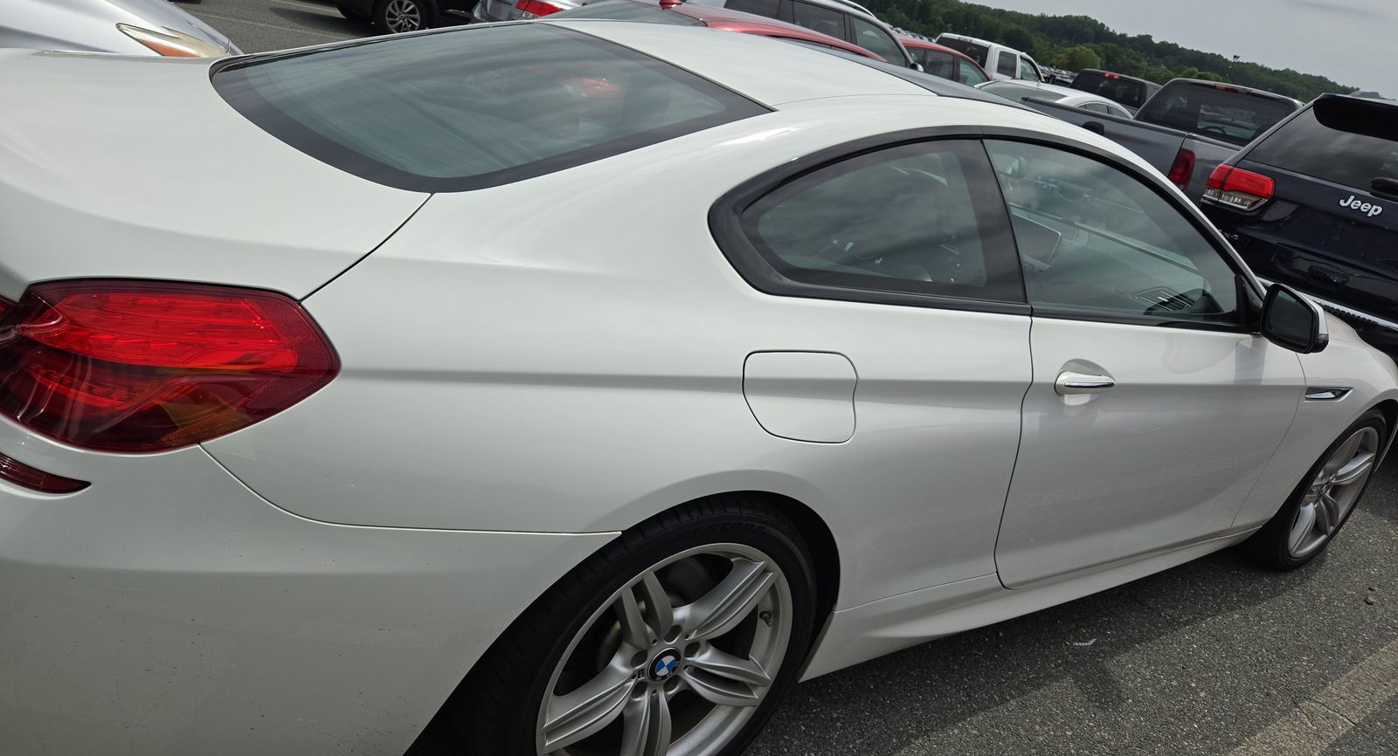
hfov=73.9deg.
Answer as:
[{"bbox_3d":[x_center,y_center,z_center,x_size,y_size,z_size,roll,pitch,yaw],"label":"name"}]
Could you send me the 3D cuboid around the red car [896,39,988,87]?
[{"bbox_3d":[3.787,-5.105,16.517,4.500,1.650,1.820,-4,27,-38],"label":"red car"}]

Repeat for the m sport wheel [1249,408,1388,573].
[{"bbox_3d":[2.190,0.366,3.387,0.676,0.676,0.245,-2,26,-36],"label":"m sport wheel"}]

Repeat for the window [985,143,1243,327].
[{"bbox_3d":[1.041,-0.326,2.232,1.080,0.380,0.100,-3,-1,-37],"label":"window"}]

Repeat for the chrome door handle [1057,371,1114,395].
[{"bbox_3d":[0.839,0.007,2.026,0.225,0.047,0.047,-2,26,-36],"label":"chrome door handle"}]

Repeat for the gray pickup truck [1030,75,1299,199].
[{"bbox_3d":[5.197,-1.997,9.541,5.350,1.860,1.930,-4,27,-38],"label":"gray pickup truck"}]

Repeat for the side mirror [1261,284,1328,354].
[{"bbox_3d":[1.610,-0.157,2.495,0.110,0.150,0.195,3,23,-25],"label":"side mirror"}]

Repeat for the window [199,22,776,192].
[{"bbox_3d":[-0.480,-0.591,1.876,0.810,0.090,1.150,-21,36,-27],"label":"window"}]

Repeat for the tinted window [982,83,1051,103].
[{"bbox_3d":[3.795,-3.430,11.285,0.760,0.100,1.250,-26,38,-24],"label":"tinted window"}]

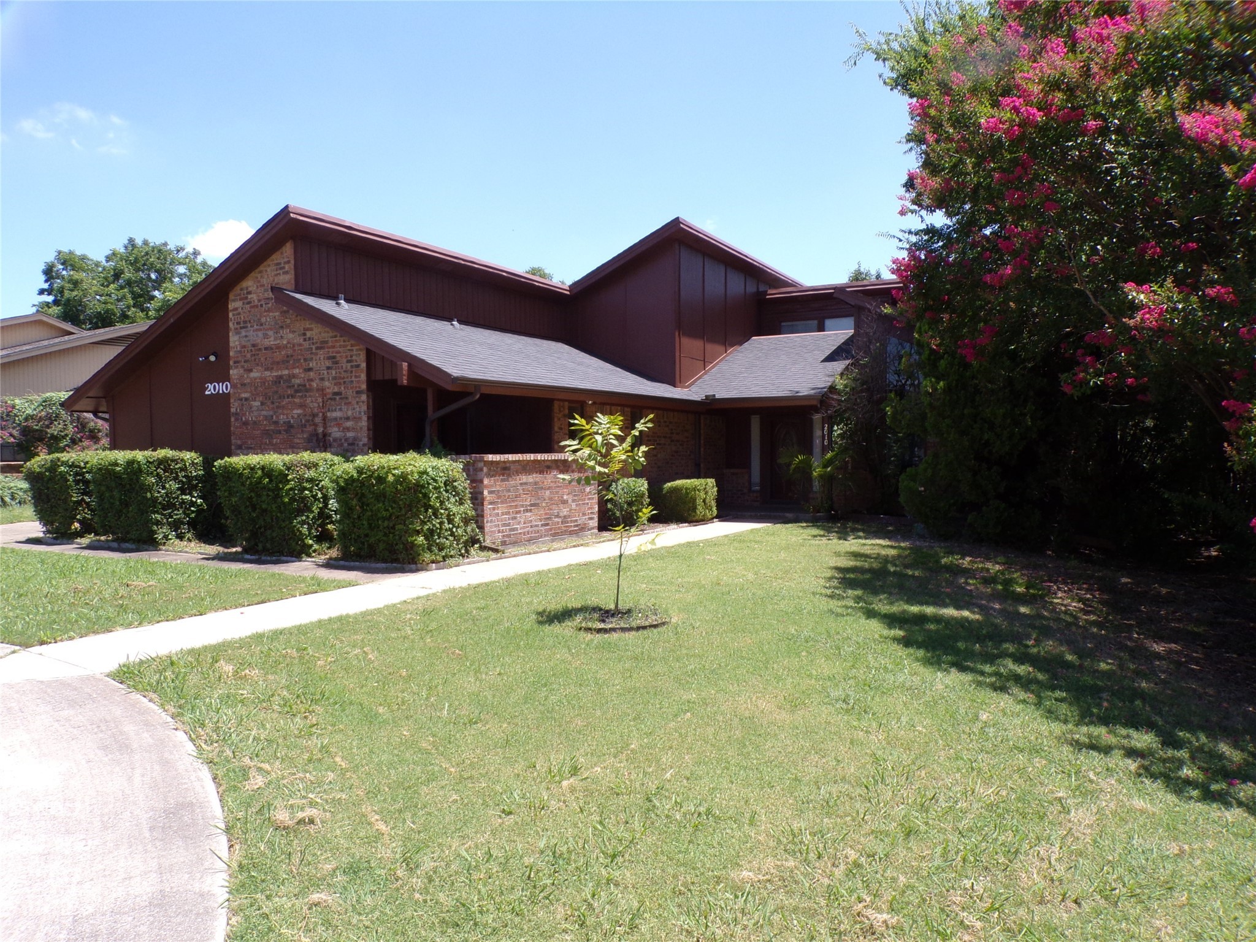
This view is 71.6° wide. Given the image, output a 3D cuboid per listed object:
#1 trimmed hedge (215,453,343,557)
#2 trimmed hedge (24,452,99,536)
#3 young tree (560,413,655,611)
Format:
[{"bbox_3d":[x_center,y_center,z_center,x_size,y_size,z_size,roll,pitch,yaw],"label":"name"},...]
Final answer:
[{"bbox_3d":[-5.161,0.439,13.142,1.780,1.465,1.000,0,2,29],"label":"trimmed hedge"},{"bbox_3d":[-10.015,0.398,15.759,1.550,1.475,0.950,0,2,29],"label":"trimmed hedge"},{"bbox_3d":[-0.174,0.384,8.111,0.870,1.852,0.820,-1,2,-1],"label":"young tree"}]

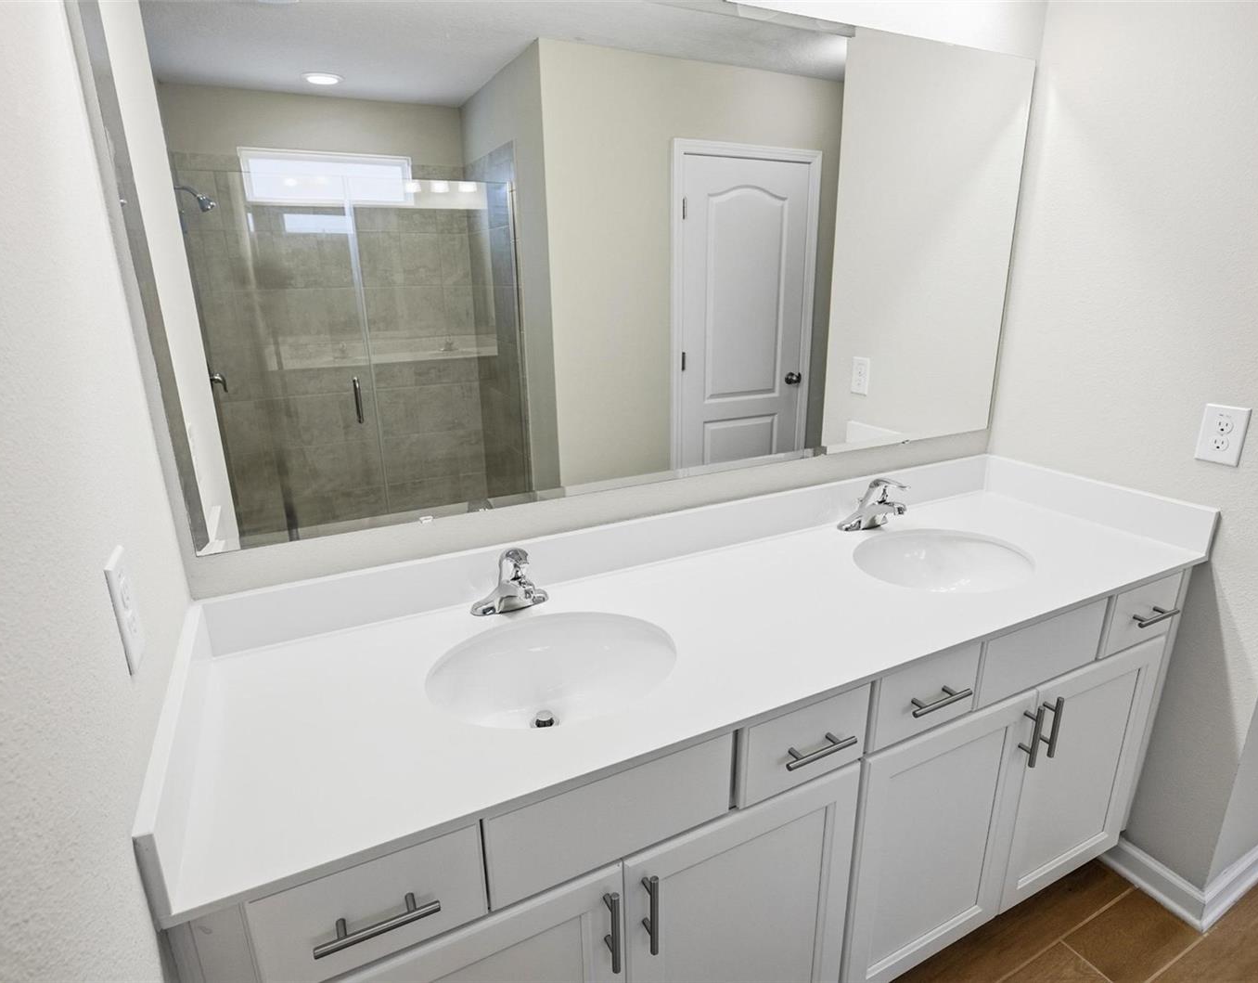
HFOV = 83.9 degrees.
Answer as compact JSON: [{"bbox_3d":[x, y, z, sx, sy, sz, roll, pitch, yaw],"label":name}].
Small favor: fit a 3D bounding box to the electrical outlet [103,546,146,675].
[{"bbox_3d":[-0.557,0.130,0.779,0.008,0.124,0.080,-9,19,-25],"label":"electrical outlet"}]

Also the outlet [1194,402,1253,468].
[{"bbox_3d":[1.253,-0.118,1.478,0.008,0.124,0.080,-9,19,-25],"label":"outlet"}]

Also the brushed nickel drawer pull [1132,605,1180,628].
[{"bbox_3d":[1.109,0.263,1.475,0.140,0.013,0.037,-9,19,-25],"label":"brushed nickel drawer pull"}]

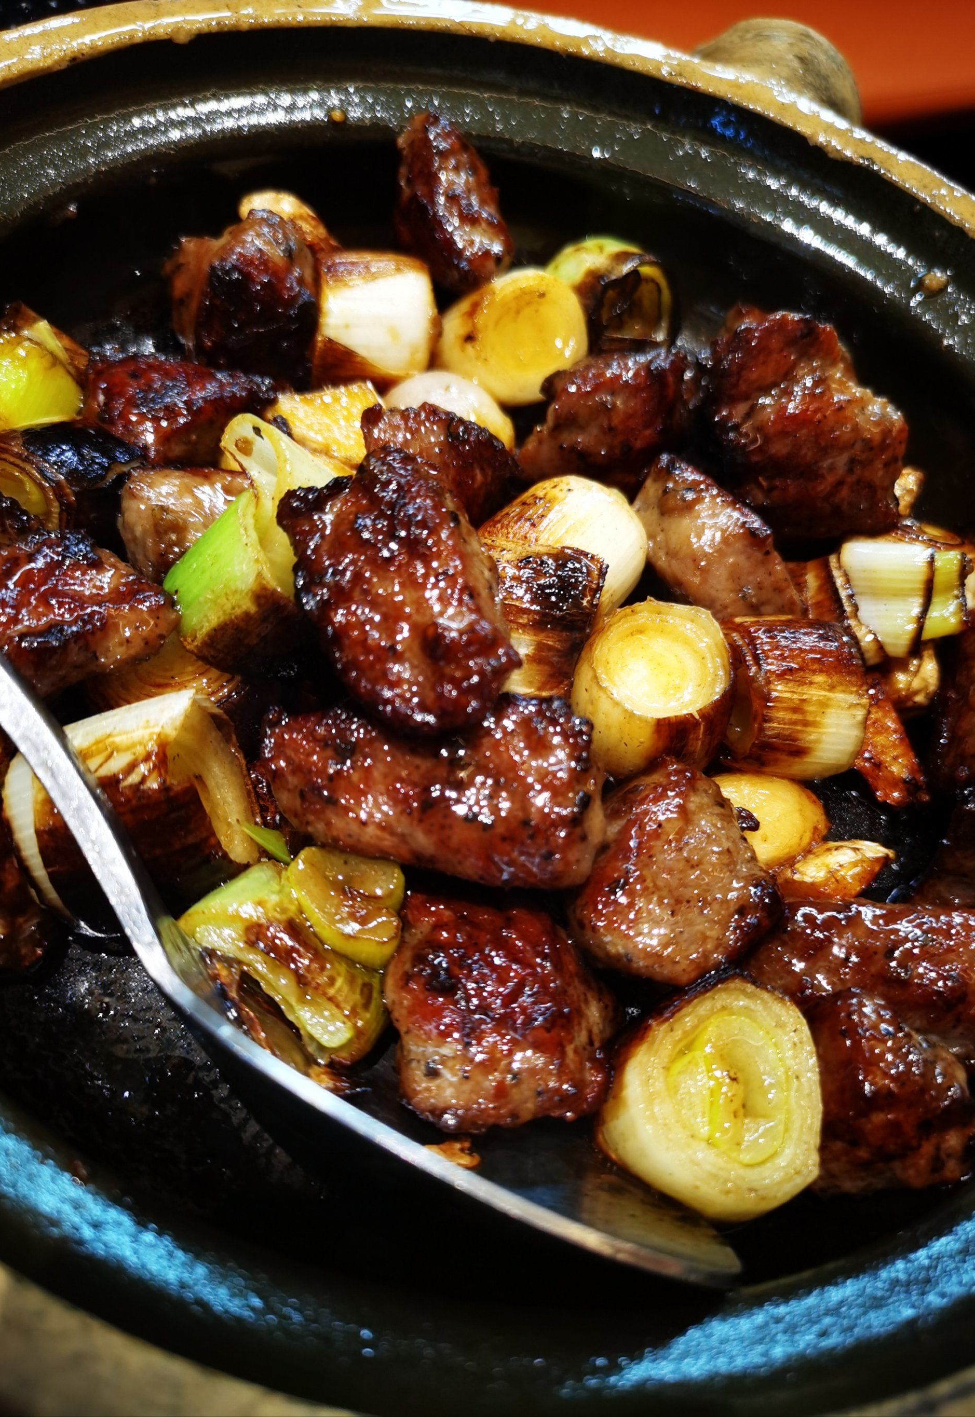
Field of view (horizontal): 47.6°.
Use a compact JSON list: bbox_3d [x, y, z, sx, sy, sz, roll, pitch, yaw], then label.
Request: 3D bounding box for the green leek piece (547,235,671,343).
[{"bbox_3d":[0.029,-0.099,0.263,0.025,0.023,0.023,27,57,4],"label":"green leek piece"}]

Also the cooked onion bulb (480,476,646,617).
[{"bbox_3d":[0.014,-0.029,0.203,0.024,0.024,0.025,-28,70,-26],"label":"cooked onion bulb"}]

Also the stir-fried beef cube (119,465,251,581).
[{"bbox_3d":[-0.050,-0.031,0.191,0.026,0.020,0.021,3,59,-12],"label":"stir-fried beef cube"}]

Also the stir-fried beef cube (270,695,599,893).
[{"bbox_3d":[-0.009,0.013,0.168,0.053,0.020,0.020,13,58,-6],"label":"stir-fried beef cube"}]

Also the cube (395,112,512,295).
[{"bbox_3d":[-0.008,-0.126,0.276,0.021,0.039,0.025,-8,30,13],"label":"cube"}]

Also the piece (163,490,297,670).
[{"bbox_3d":[-0.046,-0.024,0.202,0.022,0.025,0.022,41,18,0],"label":"piece"}]

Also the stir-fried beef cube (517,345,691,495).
[{"bbox_3d":[0.024,-0.058,0.223,0.028,0.021,0.021,-17,65,-22],"label":"stir-fried beef cube"}]

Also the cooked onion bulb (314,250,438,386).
[{"bbox_3d":[-0.025,-0.087,0.246,0.026,0.026,0.026,7,58,-9],"label":"cooked onion bulb"}]

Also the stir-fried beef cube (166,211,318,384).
[{"bbox_3d":[-0.049,-0.082,0.220,0.026,0.026,0.024,-13,64,-20],"label":"stir-fried beef cube"}]

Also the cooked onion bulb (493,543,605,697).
[{"bbox_3d":[0.010,-0.015,0.194,0.023,0.025,0.025,7,59,-9],"label":"cooked onion bulb"}]

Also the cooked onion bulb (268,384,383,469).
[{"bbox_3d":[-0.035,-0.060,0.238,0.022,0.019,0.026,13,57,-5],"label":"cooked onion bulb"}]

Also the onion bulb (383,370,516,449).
[{"bbox_3d":[-0.008,-0.060,0.236,0.026,0.025,0.027,6,58,-10],"label":"onion bulb"}]

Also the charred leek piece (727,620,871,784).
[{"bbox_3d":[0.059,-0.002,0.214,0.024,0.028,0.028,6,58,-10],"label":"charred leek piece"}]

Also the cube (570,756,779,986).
[{"bbox_3d":[0.029,0.025,0.172,0.028,0.024,0.027,20,57,-1],"label":"cube"}]

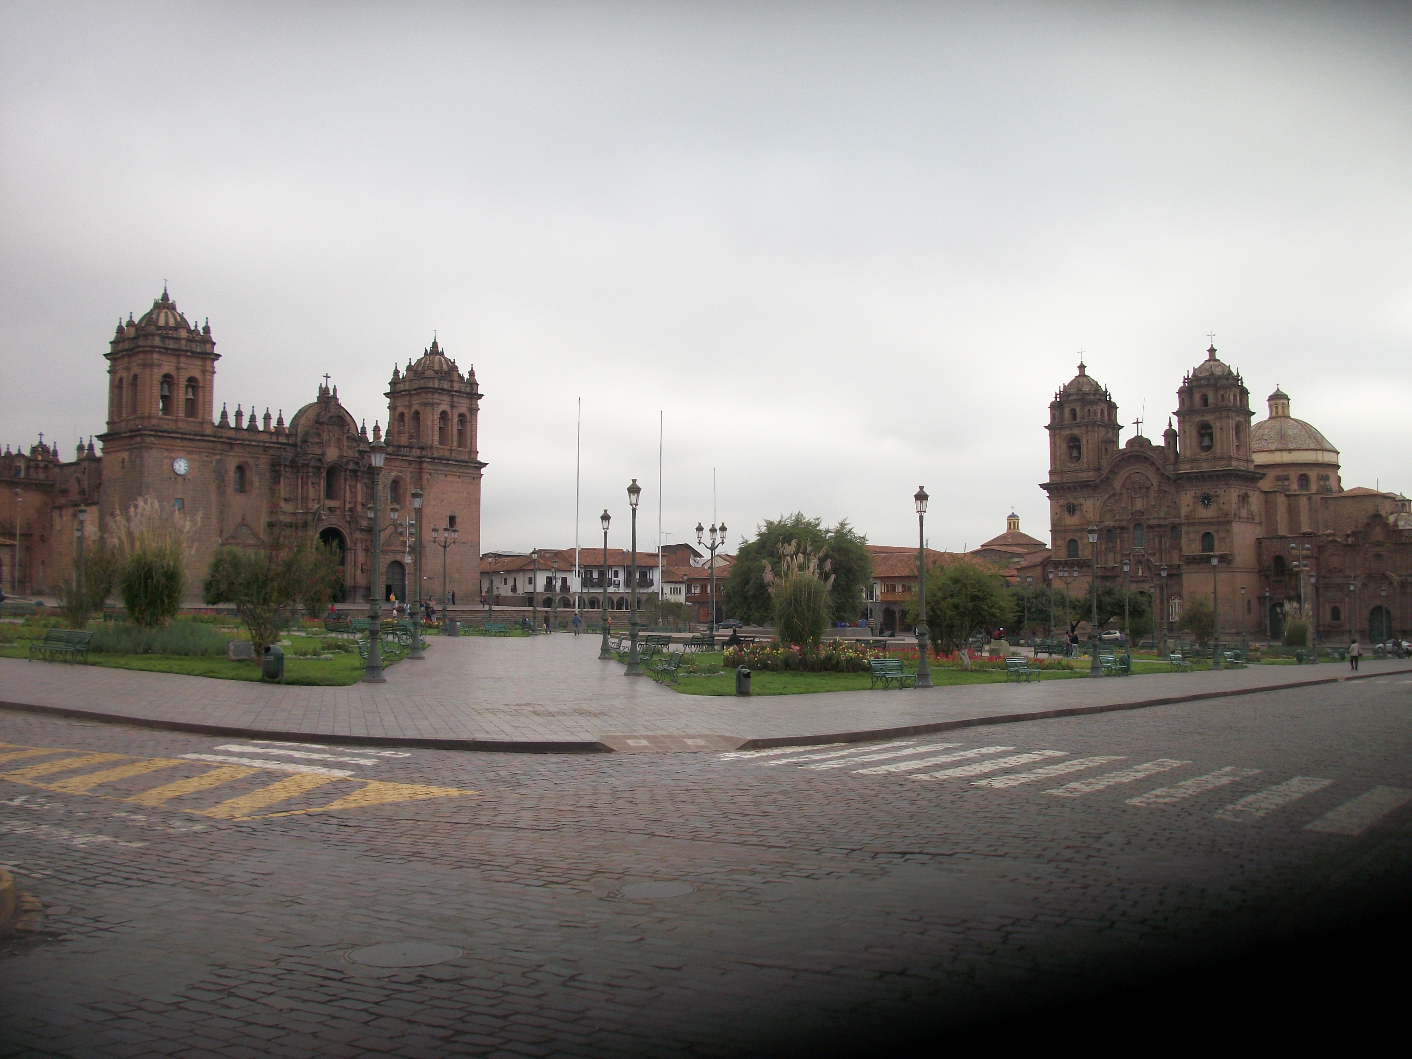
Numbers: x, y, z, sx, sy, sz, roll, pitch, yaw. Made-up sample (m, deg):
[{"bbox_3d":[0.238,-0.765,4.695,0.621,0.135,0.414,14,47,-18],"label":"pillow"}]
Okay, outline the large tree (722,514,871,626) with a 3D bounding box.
[{"bbox_3d":[7.730,3.912,122.000,12.630,10.460,11.500,0,-3,0],"label":"large tree"}]

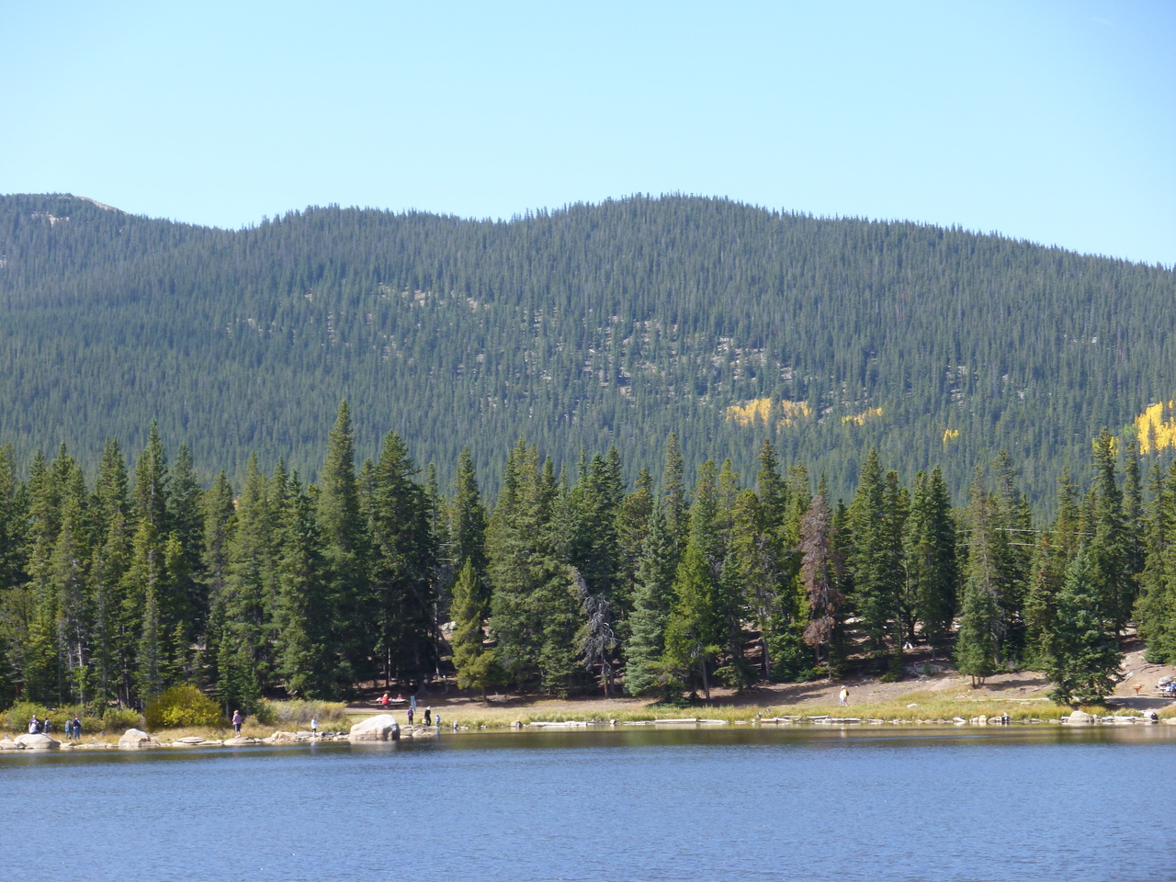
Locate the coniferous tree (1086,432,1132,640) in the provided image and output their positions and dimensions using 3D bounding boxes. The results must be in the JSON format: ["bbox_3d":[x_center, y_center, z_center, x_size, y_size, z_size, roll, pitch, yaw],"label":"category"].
[{"bbox_3d":[50.610,9.160,370.000,4.290,20.730,4.290,0,-3,0],"label":"coniferous tree"}]

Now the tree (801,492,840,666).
[{"bbox_3d":[20.610,12.450,338.000,3.590,15.670,3.590,0,-3,0],"label":"tree"}]

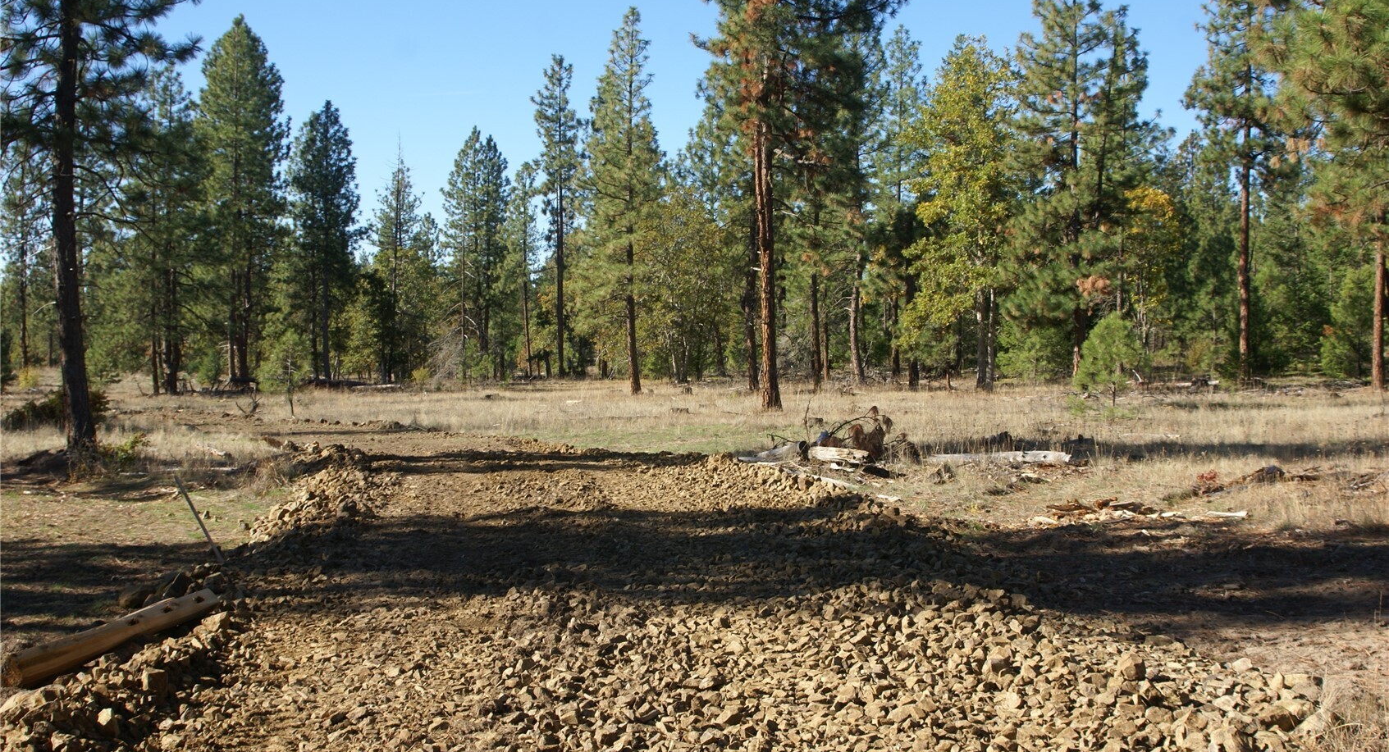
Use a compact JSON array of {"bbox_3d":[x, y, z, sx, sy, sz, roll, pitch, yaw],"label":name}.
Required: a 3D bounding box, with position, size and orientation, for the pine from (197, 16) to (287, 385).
[{"bbox_3d":[-20.641,-7.936,73.865,4.108,16.864,4.108,0,1,0],"label":"pine"}]

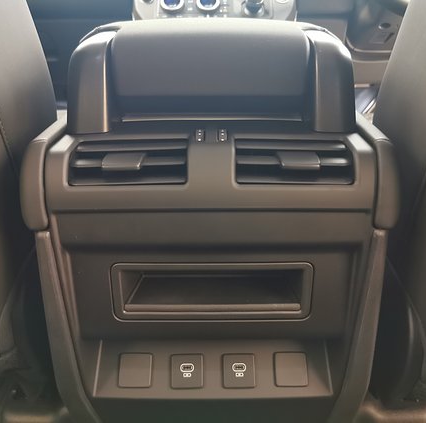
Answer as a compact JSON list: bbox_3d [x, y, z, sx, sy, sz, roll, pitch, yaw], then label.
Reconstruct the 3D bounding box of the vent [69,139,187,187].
[{"bbox_3d":[-0.069,-0.036,0.450,0.097,0.043,0.030,0,-21,0],"label":"vent"}]

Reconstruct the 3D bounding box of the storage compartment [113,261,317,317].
[{"bbox_3d":[-0.001,0.059,0.500,0.173,0.054,0.070,0,19,0],"label":"storage compartment"}]

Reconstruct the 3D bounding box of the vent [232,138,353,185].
[{"bbox_3d":[0.067,-0.036,0.450,0.097,0.043,0.030,0,-21,0],"label":"vent"}]

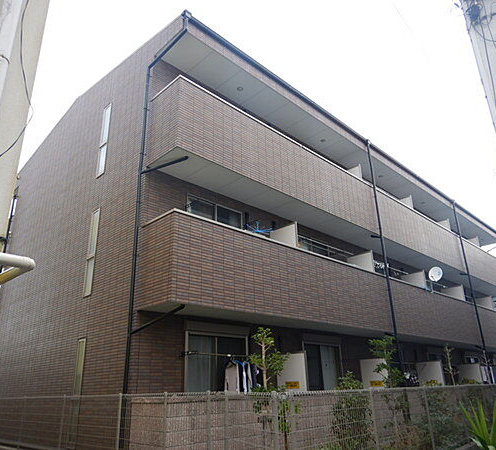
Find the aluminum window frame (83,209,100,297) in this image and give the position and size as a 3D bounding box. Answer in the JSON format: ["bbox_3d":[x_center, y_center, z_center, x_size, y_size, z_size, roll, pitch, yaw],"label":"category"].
[{"bbox_3d":[-3.414,0.592,9.110,0.101,1.978,0.396,18,-29,-41],"label":"aluminum window frame"}]

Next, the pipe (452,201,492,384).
[{"bbox_3d":[8.804,2.861,16.213,0.090,8.500,0.090,18,-29,-41],"label":"pipe"}]

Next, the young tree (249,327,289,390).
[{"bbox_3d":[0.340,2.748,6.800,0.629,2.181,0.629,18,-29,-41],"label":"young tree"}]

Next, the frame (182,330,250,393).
[{"bbox_3d":[-0.559,3.100,7.930,1.643,1.978,0.112,18,-29,-41],"label":"frame"}]

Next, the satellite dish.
[{"bbox_3d":[6.305,1.662,13.965,0.335,0.517,0.477,18,-28,-40],"label":"satellite dish"}]

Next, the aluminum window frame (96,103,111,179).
[{"bbox_3d":[-3.488,-2.049,10.151,0.101,1.978,0.396,18,-29,-41],"label":"aluminum window frame"}]

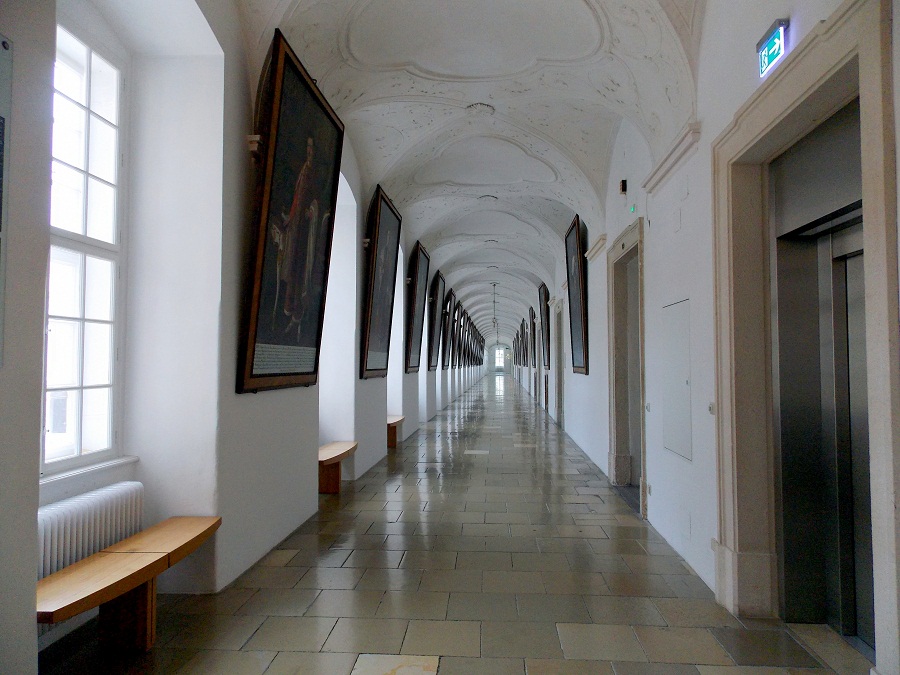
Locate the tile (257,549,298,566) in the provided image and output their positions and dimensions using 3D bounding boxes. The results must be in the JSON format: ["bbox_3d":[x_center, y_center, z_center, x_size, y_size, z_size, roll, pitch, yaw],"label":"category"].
[{"bbox_3d":[-1.258,1.636,4.413,0.205,0.020,0.385,0,-2,5],"label":"tile"}]

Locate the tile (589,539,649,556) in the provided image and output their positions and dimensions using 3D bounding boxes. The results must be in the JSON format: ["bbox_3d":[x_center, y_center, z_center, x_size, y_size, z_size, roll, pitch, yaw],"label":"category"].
[{"bbox_3d":[1.324,1.674,4.748,0.404,0.020,0.380,0,-2,4],"label":"tile"}]

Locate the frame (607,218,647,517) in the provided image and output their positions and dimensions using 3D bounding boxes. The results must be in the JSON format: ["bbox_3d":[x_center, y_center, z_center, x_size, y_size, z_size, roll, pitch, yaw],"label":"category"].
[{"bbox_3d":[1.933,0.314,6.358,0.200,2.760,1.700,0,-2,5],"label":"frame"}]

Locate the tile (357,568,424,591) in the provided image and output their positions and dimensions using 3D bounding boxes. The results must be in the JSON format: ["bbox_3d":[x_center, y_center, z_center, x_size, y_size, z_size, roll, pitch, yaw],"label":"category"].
[{"bbox_3d":[-0.388,1.613,3.959,0.403,0.020,0.380,0,-2,5],"label":"tile"}]

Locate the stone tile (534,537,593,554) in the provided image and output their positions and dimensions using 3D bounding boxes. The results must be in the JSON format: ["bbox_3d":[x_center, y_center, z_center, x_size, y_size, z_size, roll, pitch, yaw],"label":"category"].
[{"bbox_3d":[0.915,1.676,4.781,0.411,0.020,0.379,0,-2,4],"label":"stone tile"}]

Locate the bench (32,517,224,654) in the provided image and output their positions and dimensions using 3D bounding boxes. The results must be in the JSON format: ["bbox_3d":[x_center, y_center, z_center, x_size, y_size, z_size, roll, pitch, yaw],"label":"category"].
[{"bbox_3d":[-1.607,1.331,3.025,0.385,0.473,1.440,0,-2,5],"label":"bench"}]

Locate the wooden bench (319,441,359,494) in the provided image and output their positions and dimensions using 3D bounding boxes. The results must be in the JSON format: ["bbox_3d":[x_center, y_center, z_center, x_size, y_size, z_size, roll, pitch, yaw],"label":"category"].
[{"bbox_3d":[-1.306,1.500,6.664,0.375,0.480,1.395,0,-2,4],"label":"wooden bench"}]

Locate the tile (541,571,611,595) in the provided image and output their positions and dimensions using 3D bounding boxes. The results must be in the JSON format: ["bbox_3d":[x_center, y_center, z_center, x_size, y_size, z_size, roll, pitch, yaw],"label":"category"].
[{"bbox_3d":[0.835,1.648,3.986,0.407,0.020,0.395,0,-2,4],"label":"tile"}]

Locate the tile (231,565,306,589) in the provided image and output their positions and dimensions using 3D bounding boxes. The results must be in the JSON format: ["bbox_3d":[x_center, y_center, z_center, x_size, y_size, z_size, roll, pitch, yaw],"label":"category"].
[{"bbox_3d":[-1.219,1.660,4.114,0.407,0.020,0.401,0,-2,4],"label":"tile"}]

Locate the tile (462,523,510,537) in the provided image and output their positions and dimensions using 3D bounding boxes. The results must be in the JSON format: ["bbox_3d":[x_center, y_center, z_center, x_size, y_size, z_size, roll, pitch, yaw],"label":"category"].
[{"bbox_3d":[0.312,1.660,5.132,0.411,0.020,0.370,0,-2,5],"label":"tile"}]

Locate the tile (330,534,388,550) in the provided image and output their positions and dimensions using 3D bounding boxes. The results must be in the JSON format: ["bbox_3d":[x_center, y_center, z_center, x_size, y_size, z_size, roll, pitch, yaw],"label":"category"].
[{"bbox_3d":[-0.715,1.650,4.785,0.402,0.020,0.400,0,-2,5],"label":"tile"}]

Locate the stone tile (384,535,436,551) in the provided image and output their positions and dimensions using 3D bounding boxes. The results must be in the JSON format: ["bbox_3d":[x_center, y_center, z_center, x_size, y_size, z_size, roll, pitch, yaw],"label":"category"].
[{"bbox_3d":[-0.322,1.684,4.875,0.405,0.020,0.399,0,-2,4],"label":"stone tile"}]

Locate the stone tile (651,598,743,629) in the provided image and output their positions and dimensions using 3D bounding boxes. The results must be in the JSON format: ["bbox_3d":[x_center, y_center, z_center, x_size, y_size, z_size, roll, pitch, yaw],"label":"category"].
[{"bbox_3d":[1.444,1.630,3.520,0.411,0.020,0.400,0,-2,4],"label":"stone tile"}]

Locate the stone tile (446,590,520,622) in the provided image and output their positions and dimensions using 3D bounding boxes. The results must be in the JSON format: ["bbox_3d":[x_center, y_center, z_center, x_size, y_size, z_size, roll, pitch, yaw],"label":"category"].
[{"bbox_3d":[0.200,1.637,3.614,0.417,0.020,0.398,0,-2,4],"label":"stone tile"}]

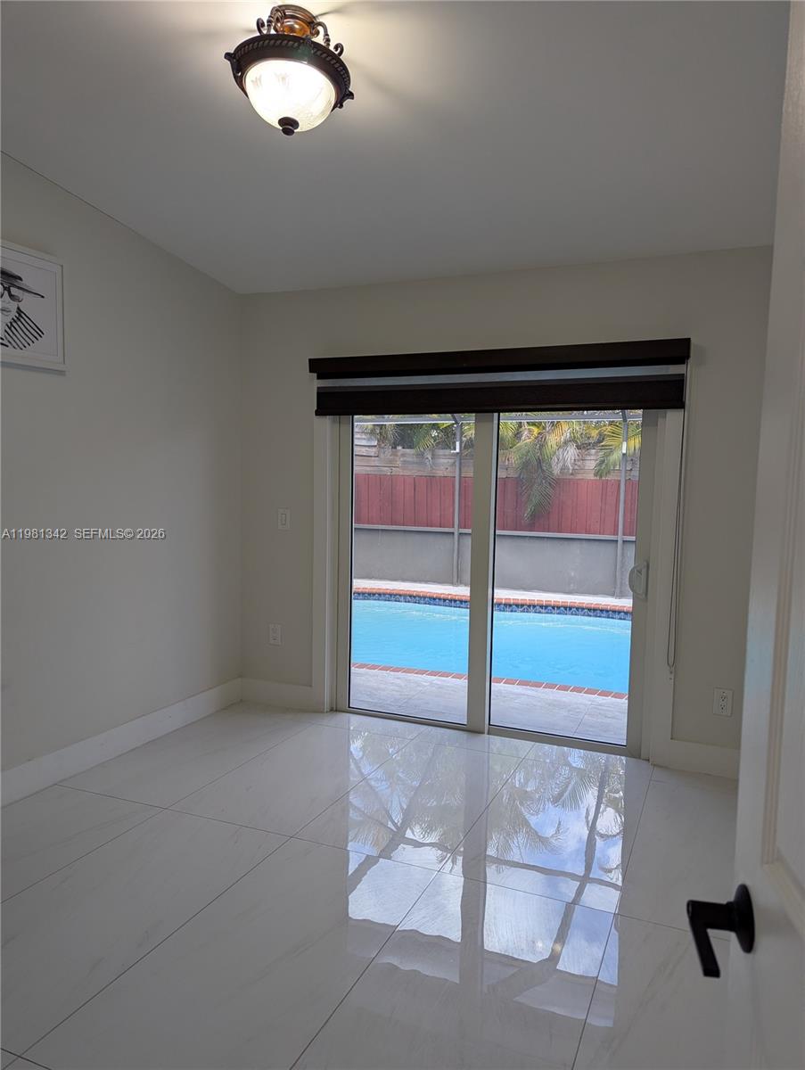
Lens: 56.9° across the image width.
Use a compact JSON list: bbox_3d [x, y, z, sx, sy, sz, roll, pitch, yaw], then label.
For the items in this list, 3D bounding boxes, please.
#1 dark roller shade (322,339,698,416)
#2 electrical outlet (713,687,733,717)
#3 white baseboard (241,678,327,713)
[{"bbox_3d":[0.415,-0.792,3.847,2.000,0.320,0.090,3,4,23],"label":"dark roller shade"},{"bbox_3d":[1.526,0.794,3.524,0.077,0.124,0.008,3,4,23],"label":"electrical outlet"},{"bbox_3d":[-0.740,0.970,4.509,0.560,0.140,0.016,3,4,23],"label":"white baseboard"}]

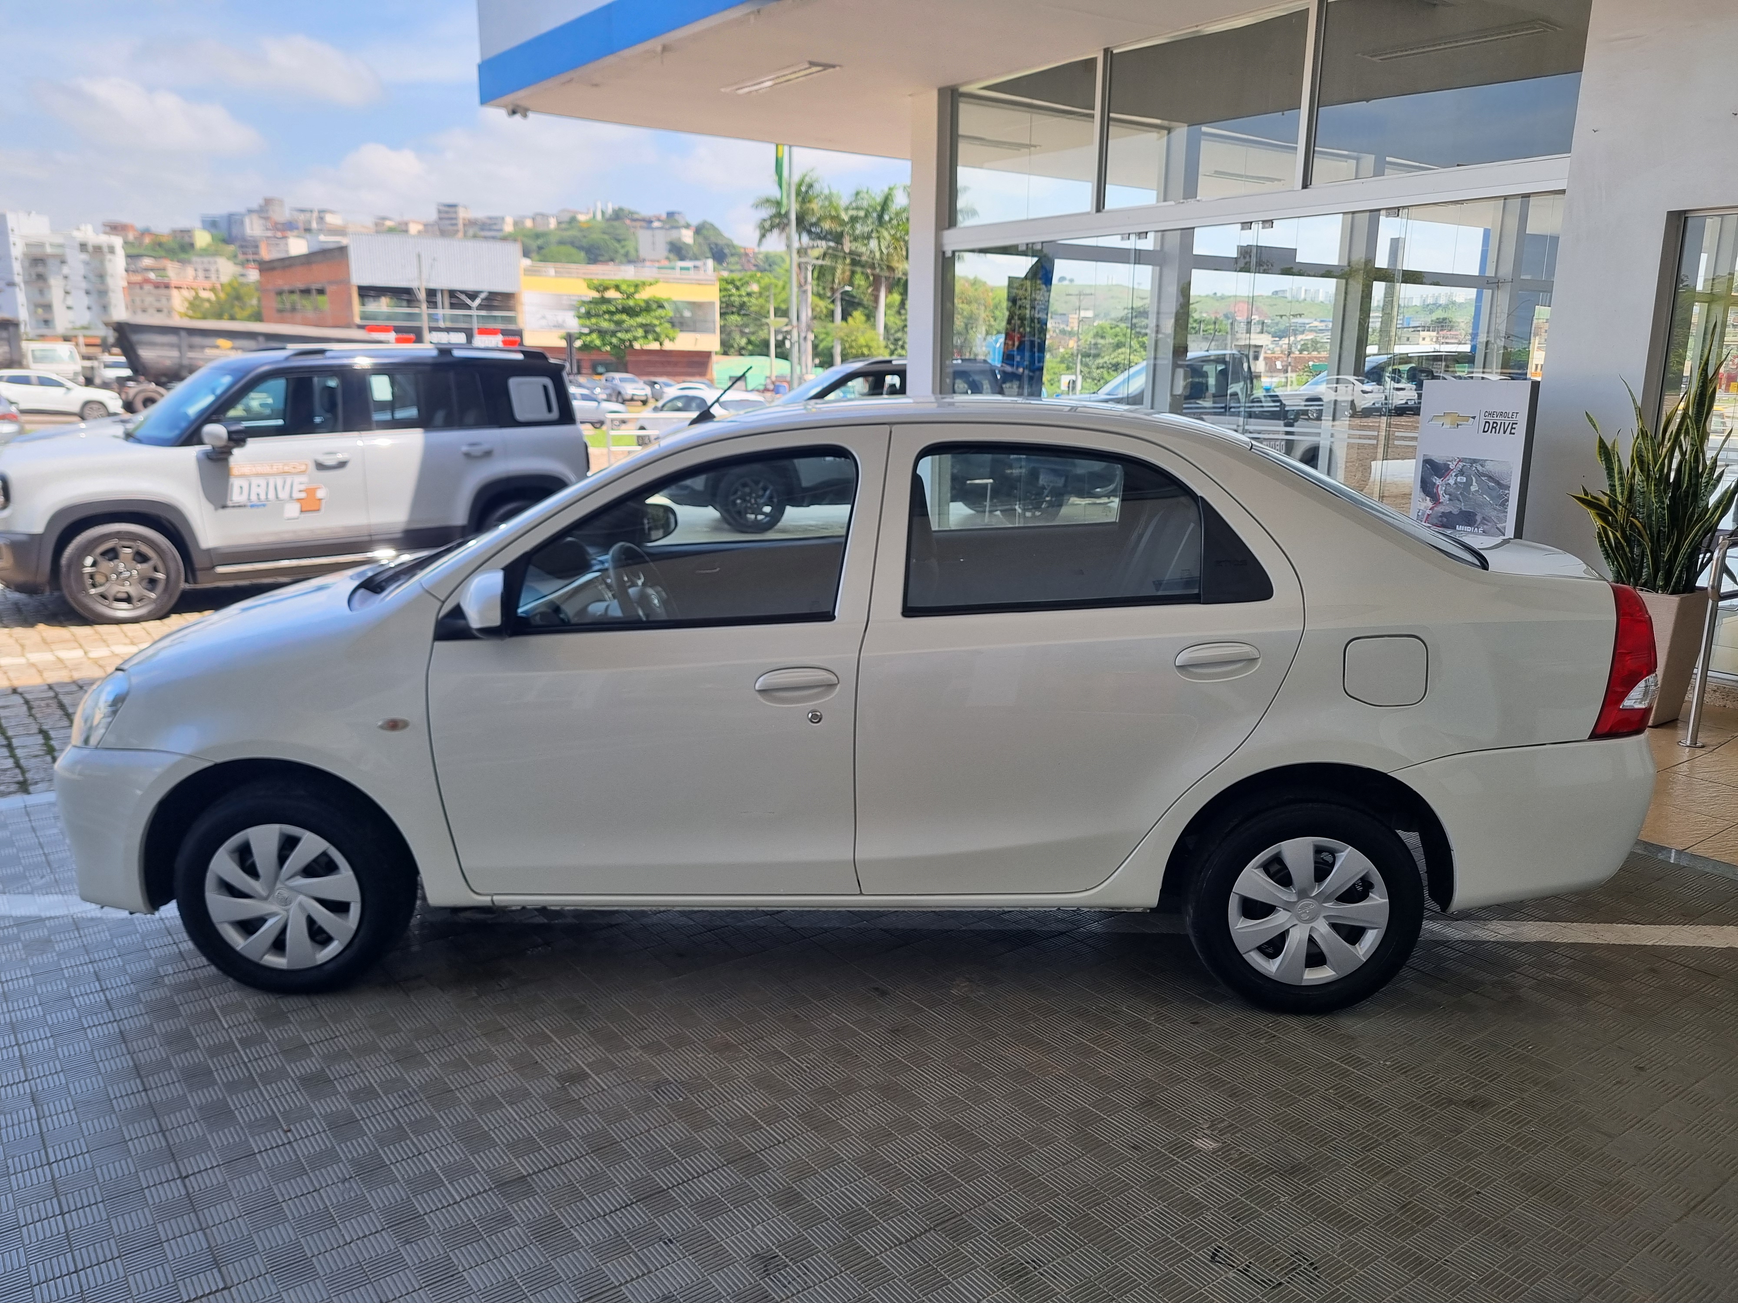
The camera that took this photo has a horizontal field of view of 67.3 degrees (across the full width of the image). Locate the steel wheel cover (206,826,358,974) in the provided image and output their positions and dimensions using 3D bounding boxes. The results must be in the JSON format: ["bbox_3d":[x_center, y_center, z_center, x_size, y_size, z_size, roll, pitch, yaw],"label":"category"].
[{"bbox_3d":[-1.460,0.613,3.256,0.396,0.396,0.050,1,13,0],"label":"steel wheel cover"}]

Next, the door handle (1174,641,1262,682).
[{"bbox_3d":[0.825,0.024,3.086,0.205,0.088,0.055,1,13,0],"label":"door handle"}]

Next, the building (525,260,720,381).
[{"bbox_3d":[-22.818,-27.483,110.582,16.270,10.200,14.000,-6,15,-26],"label":"building"}]

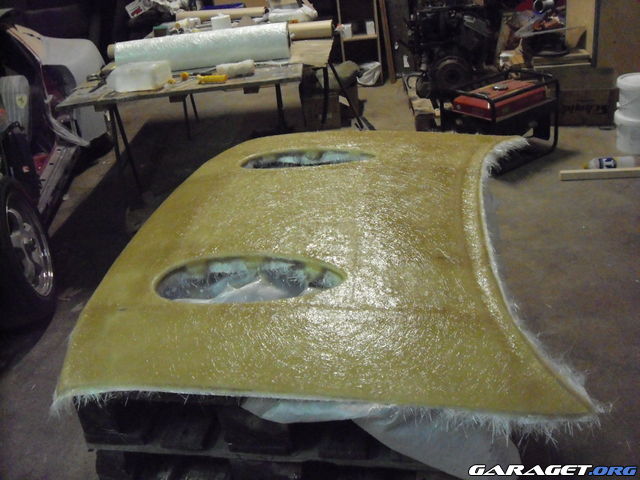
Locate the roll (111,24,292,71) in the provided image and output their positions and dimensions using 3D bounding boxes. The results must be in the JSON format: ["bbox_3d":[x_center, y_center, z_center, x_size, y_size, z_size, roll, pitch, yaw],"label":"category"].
[{"bbox_3d":[-0.679,-1.107,4.003,1.000,0.203,0.203,-7,26,-3],"label":"roll"}]

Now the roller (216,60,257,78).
[{"bbox_3d":[-0.462,-0.938,3.763,0.215,0.071,0.071,-11,27,-11],"label":"roller"}]

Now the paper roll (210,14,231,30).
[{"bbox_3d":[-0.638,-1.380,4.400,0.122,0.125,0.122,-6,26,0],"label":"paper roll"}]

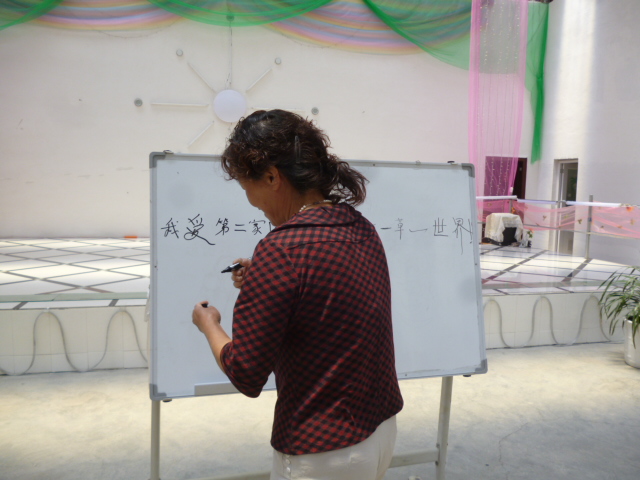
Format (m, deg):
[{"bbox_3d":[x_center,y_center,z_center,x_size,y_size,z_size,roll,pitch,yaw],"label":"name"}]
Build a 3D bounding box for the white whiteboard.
[{"bbox_3d":[0.029,0.108,1.846,1.210,0.806,0.028,0,-5,-14],"label":"white whiteboard"}]

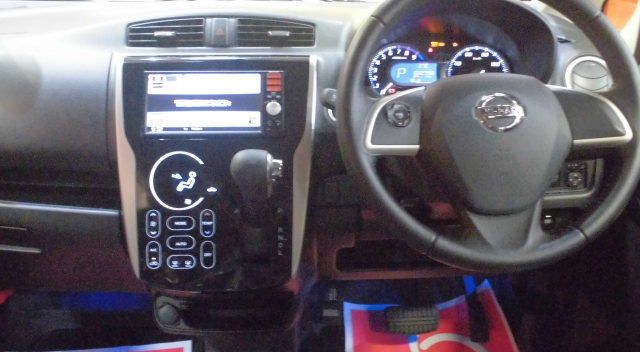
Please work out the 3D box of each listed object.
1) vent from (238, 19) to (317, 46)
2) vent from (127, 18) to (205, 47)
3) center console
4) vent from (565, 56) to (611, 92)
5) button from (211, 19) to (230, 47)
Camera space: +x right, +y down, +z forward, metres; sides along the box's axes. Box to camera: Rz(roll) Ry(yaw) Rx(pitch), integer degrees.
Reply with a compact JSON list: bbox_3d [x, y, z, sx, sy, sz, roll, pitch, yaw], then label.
[{"bbox_3d":[-0.066,-0.213,0.935,0.115,0.042,0.030,0,-3,0],"label":"vent"},{"bbox_3d":[-0.230,-0.213,0.935,0.115,0.042,0.030,0,-3,0],"label":"vent"},{"bbox_3d":[-0.151,0.024,0.900,0.277,0.390,0.120,0,-4,0],"label":"center console"},{"bbox_3d":[0.407,-0.147,0.945,0.078,0.075,0.030,0,-3,6],"label":"vent"},{"bbox_3d":[-0.147,-0.212,0.930,0.029,0.041,0.020,0,-3,0],"label":"button"}]

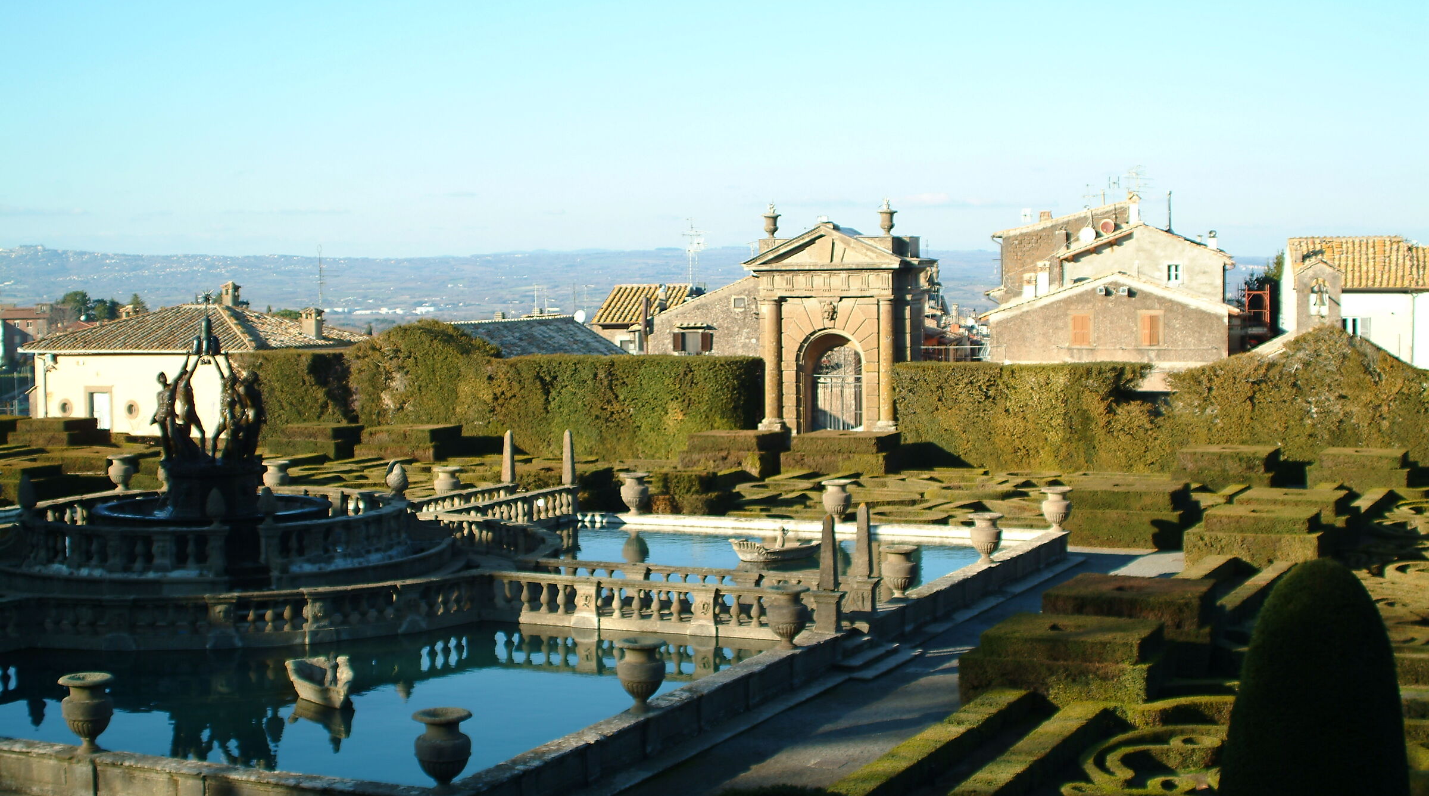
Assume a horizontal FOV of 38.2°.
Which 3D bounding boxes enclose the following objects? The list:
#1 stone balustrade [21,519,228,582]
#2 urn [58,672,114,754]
[{"bbox_3d":[-13.671,3.398,45.832,6.120,1.056,1.454,1,4,26],"label":"stone balustrade"},{"bbox_3d":[-9.541,4.831,31.385,0.859,1.114,0.859,1,4,25],"label":"urn"}]

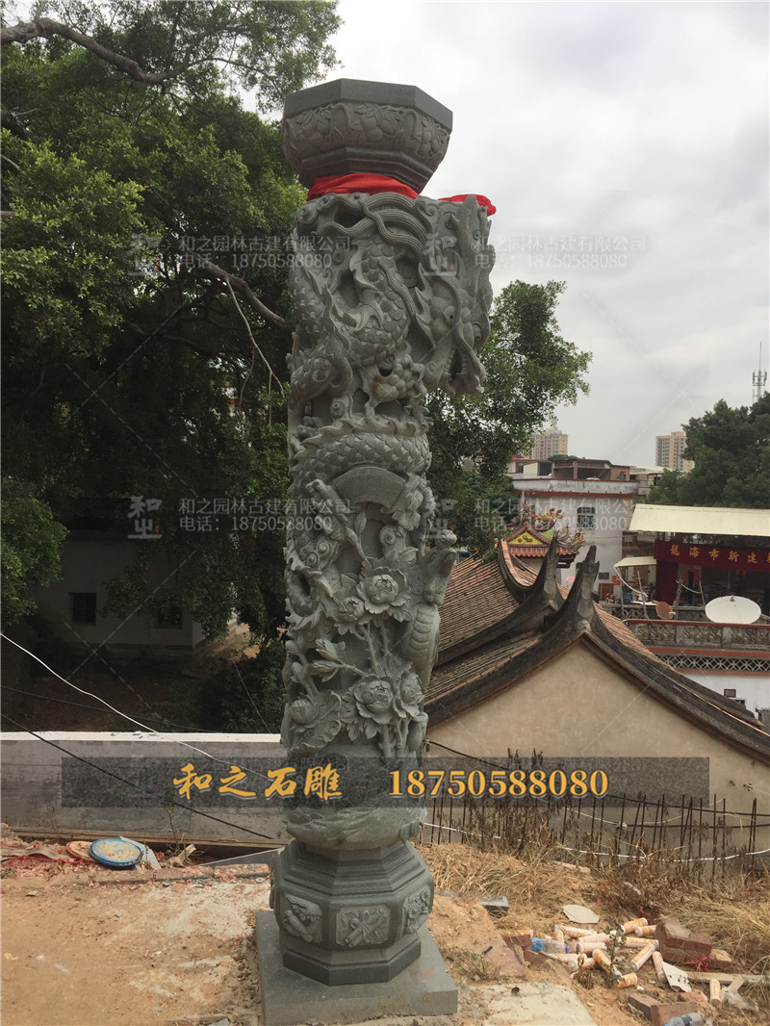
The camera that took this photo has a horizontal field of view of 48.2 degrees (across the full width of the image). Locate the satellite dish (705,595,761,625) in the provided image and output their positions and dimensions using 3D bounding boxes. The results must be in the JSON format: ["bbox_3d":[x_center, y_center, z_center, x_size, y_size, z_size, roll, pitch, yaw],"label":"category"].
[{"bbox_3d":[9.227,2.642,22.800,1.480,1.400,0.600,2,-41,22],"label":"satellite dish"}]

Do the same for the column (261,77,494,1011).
[{"bbox_3d":[-0.019,0.097,3.518,0.854,3.369,0.686,1,1,-10],"label":"column"}]

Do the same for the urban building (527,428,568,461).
[{"bbox_3d":[129.593,-34.123,685.000,28.500,65.000,13.500,2,1,44],"label":"urban building"}]

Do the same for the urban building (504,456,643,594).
[{"bbox_3d":[12.829,1.336,59.519,9.000,10.000,7.500,1,1,-16],"label":"urban building"}]

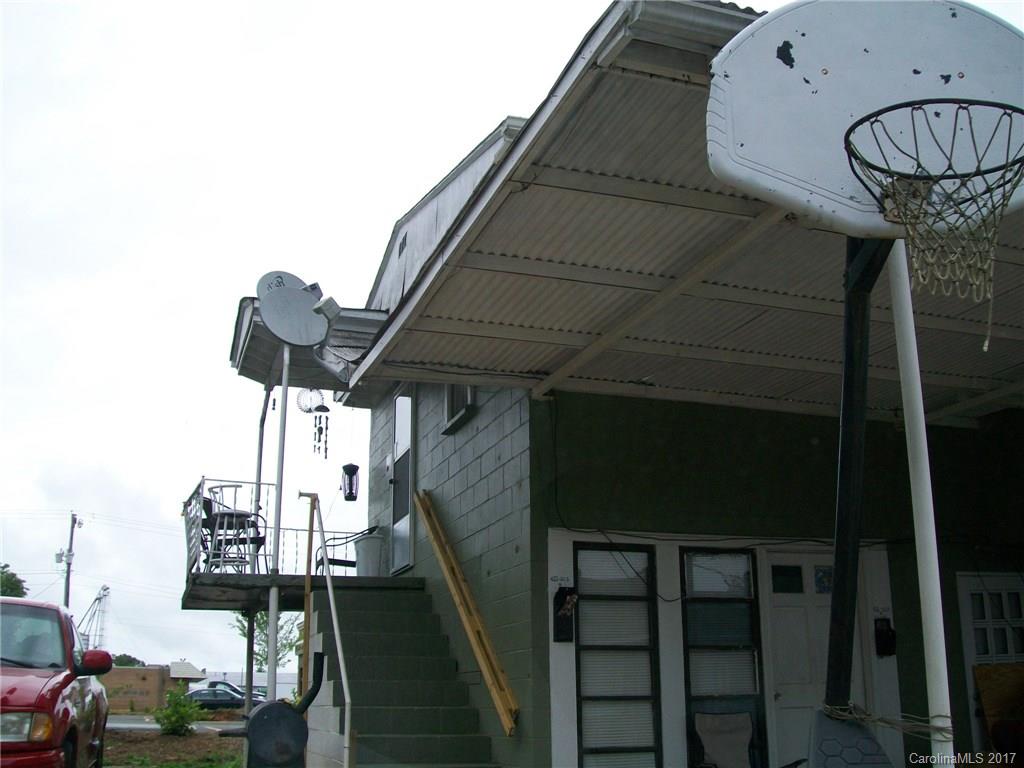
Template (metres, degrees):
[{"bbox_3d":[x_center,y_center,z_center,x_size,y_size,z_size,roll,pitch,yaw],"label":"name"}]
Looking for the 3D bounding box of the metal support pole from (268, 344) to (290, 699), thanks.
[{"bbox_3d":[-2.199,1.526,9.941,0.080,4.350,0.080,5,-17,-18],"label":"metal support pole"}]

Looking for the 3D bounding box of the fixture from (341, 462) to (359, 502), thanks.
[{"bbox_3d":[-1.946,1.182,12.775,0.190,0.430,0.190,5,-17,-18],"label":"fixture"}]

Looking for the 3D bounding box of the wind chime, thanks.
[{"bbox_3d":[-2.421,0.482,12.988,0.400,0.820,0.220,5,-17,-18],"label":"wind chime"}]

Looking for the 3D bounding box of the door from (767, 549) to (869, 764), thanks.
[{"bbox_3d":[2.329,2.291,8.117,0.900,2.030,0.050,5,-17,-18],"label":"door"}]

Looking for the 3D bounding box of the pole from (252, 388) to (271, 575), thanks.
[{"bbox_3d":[-2.973,1.243,12.620,0.085,2.500,0.070,5,-17,-18],"label":"pole"}]

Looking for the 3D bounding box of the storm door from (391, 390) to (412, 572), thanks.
[{"bbox_3d":[-1.214,1.024,11.614,0.050,2.040,0.920,5,-17,-18],"label":"storm door"}]

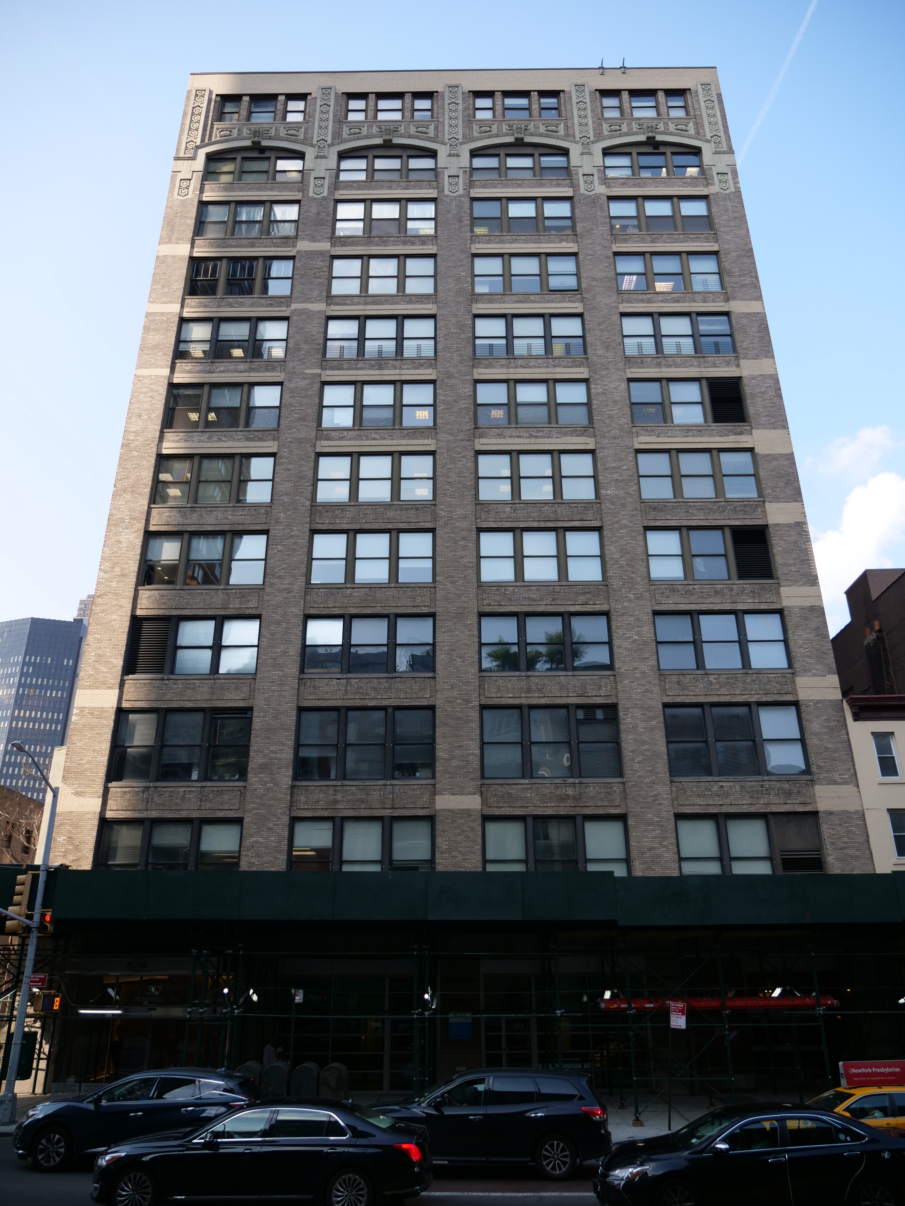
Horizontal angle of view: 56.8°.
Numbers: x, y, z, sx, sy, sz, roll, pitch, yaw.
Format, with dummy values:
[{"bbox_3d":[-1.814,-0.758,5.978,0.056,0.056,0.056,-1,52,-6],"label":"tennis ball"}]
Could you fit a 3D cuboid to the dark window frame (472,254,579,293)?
[{"bbox_3d":[3.348,-15.158,38.461,4.788,2.424,0.200,-1,-24,1],"label":"dark window frame"}]

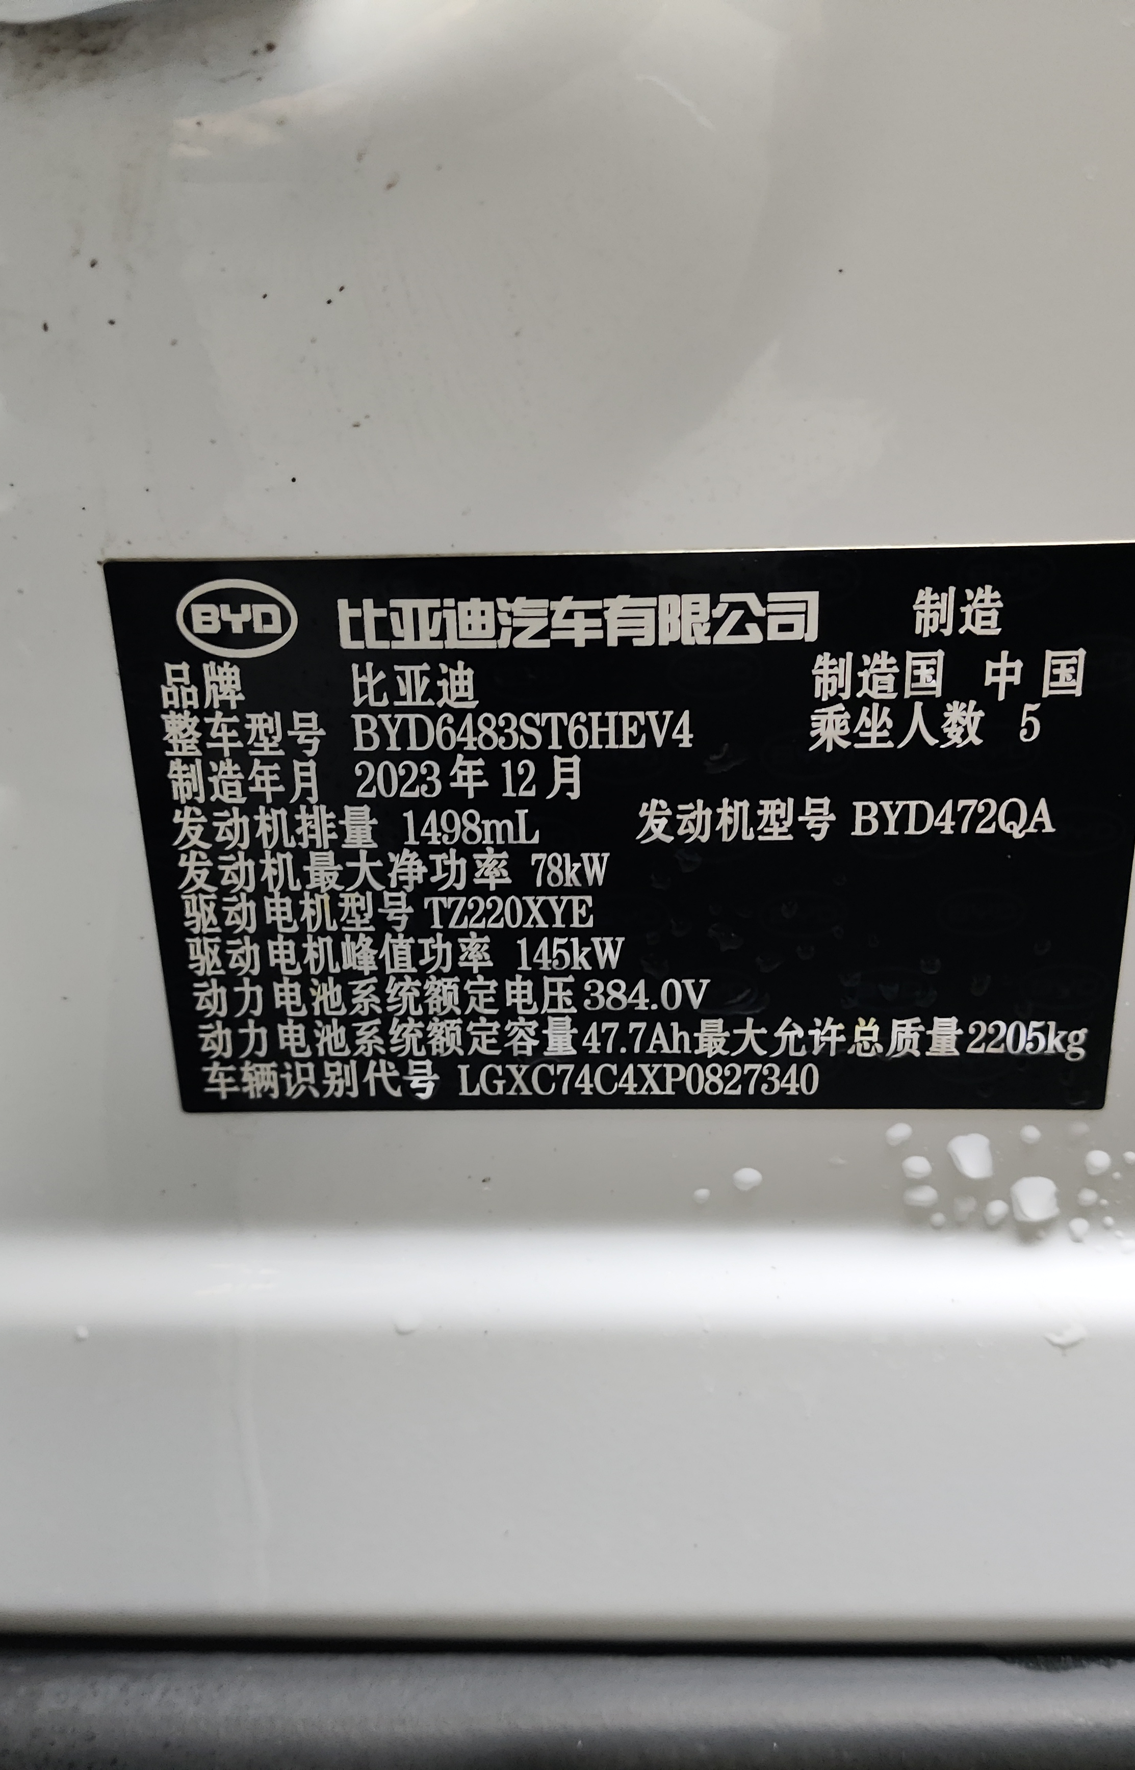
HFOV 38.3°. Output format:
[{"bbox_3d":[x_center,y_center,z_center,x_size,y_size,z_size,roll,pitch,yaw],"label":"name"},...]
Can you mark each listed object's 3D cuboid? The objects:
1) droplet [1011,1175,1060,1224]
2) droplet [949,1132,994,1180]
[{"bbox_3d":[0.051,0.034,0.179,0.005,0.006,0.002,-1,24,2],"label":"droplet"},{"bbox_3d":[0.044,0.029,0.177,0.005,0.006,0.002,-1,24,2],"label":"droplet"}]

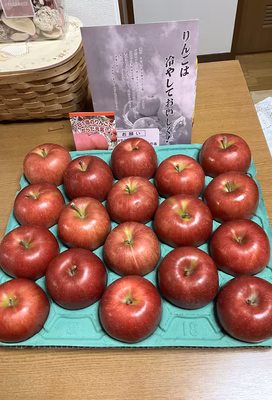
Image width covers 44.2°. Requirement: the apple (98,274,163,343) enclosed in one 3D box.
[{"bbox_3d":[-0.007,0.151,0.469,0.088,0.076,0.088,-2,56,5],"label":"apple"}]

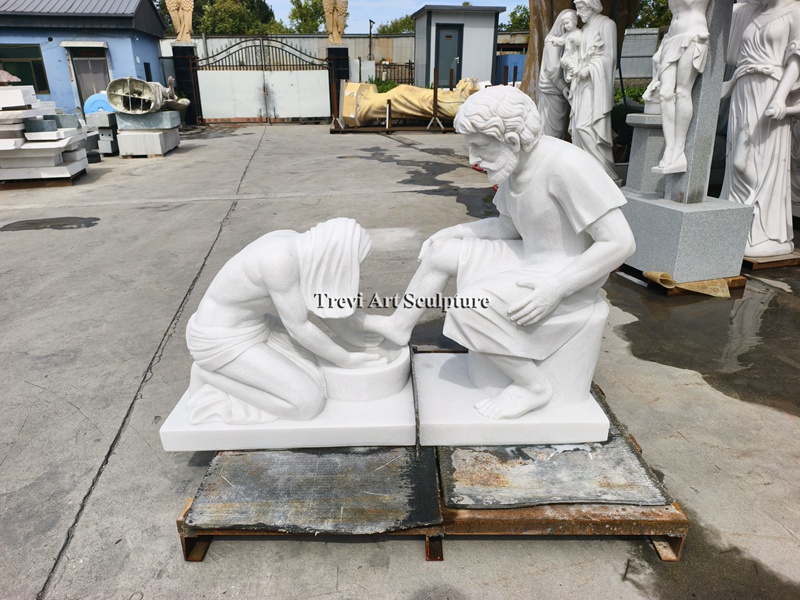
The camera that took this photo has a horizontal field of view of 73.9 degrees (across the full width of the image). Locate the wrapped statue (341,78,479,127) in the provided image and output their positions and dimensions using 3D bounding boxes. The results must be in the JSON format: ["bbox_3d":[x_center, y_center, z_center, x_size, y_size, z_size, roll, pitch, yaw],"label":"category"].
[{"bbox_3d":[0.552,-5.777,15.621,4.550,1.250,1.350,6,23,13],"label":"wrapped statue"}]

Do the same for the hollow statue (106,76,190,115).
[{"bbox_3d":[-4.803,-3.907,10.073,0.930,0.680,1.600,1,22,2],"label":"hollow statue"}]

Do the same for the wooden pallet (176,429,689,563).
[{"bbox_3d":[0.095,0.493,1.976,1.430,0.152,1.020,0,22,0],"label":"wooden pallet"}]

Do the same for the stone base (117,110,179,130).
[{"bbox_3d":[-5.420,-3.923,11.558,1.048,0.324,1.050,-3,22,-9],"label":"stone base"}]

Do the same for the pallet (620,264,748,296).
[{"bbox_3d":[1.946,-0.210,3.848,0.640,0.066,0.720,-6,23,-15],"label":"pallet"}]

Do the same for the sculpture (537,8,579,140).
[{"bbox_3d":[1.864,-2.319,6.266,0.500,1.970,0.460,-12,25,-28],"label":"sculpture"}]

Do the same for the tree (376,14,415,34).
[{"bbox_3d":[0.949,-14.231,31.999,4.800,5.347,4.800,0,22,0],"label":"tree"}]

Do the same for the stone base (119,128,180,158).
[{"bbox_3d":[-5.399,-3.438,11.491,0.795,0.380,1.750,-4,22,-11],"label":"stone base"}]

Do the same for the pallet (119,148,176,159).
[{"bbox_3d":[-5.029,-3.001,10.728,0.820,0.090,1.400,-4,22,-11],"label":"pallet"}]

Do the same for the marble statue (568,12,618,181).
[{"bbox_3d":[2.294,-2.350,6.221,0.570,2.070,0.500,18,28,38],"label":"marble statue"}]

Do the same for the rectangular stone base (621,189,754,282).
[{"bbox_3d":[2.133,-0.563,4.284,0.600,0.525,0.991,-6,22,-13],"label":"rectangular stone base"}]

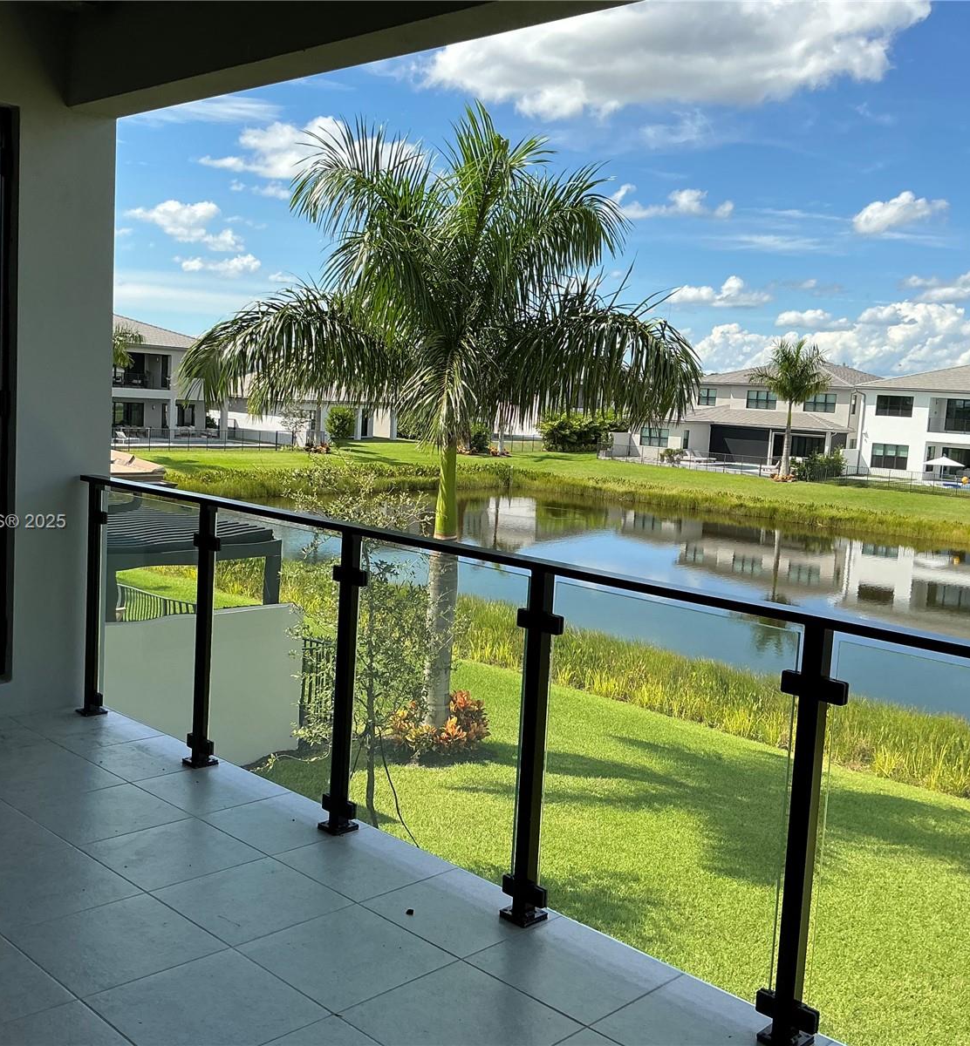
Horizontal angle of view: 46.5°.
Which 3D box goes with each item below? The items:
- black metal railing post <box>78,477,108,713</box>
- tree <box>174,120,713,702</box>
[{"bbox_3d":[-1.783,0.345,5.149,0.100,1.071,0.100,9,9,43],"label":"black metal railing post"},{"bbox_3d":[-0.678,-1.407,15.816,6.968,8.668,6.609,3,6,0],"label":"tree"}]

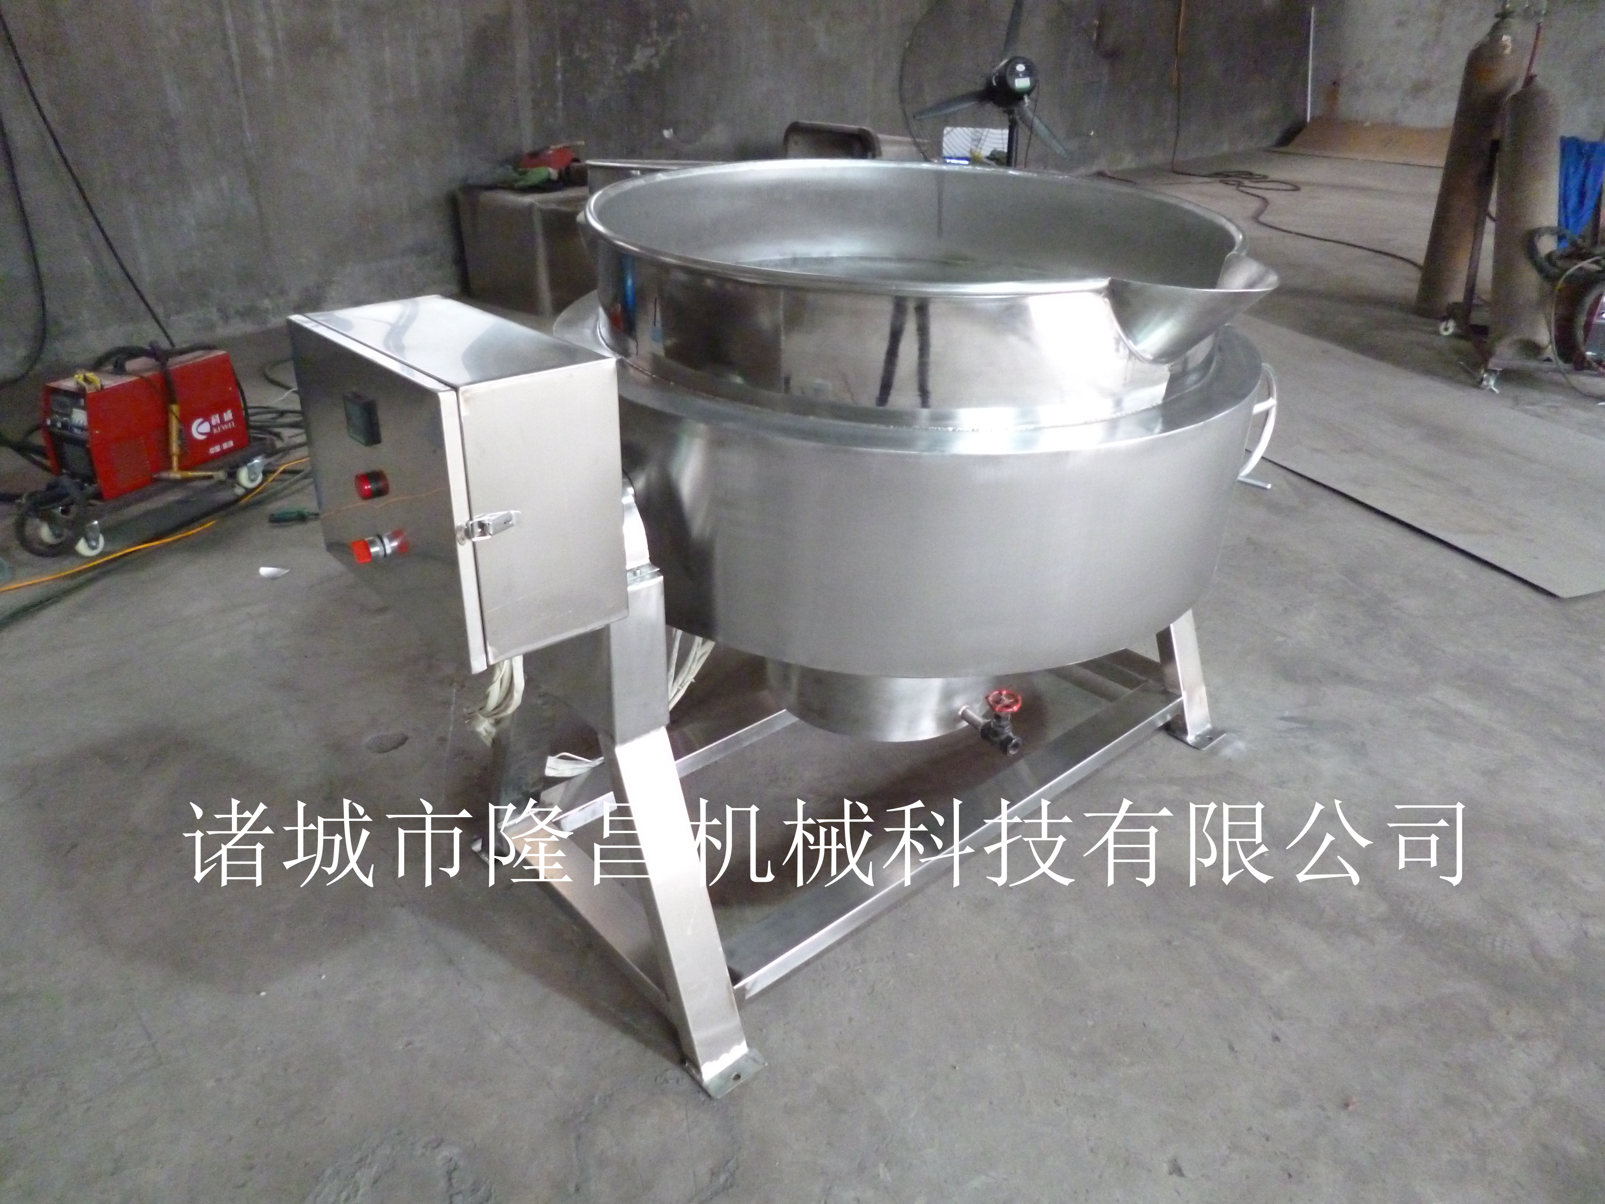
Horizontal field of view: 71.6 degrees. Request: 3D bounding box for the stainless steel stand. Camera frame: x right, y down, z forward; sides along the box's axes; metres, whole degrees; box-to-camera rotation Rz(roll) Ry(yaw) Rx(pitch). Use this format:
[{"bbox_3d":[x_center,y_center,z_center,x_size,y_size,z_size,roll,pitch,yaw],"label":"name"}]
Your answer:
[{"bbox_3d":[0.167,0.024,1.988,1.380,0.742,0.697,-21,35,-38],"label":"stainless steel stand"}]

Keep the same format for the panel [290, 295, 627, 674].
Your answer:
[{"bbox_3d":[-0.414,-0.165,1.345,0.203,0.320,0.401,-23,39,-36],"label":"panel"}]

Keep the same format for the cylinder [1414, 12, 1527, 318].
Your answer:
[{"bbox_3d":[3.098,-2.003,5.174,0.220,1.290,0.220,13,32,27],"label":"cylinder"}]

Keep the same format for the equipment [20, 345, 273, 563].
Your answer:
[{"bbox_3d":[-1.894,-0.467,3.189,0.275,0.430,0.600,18,34,25],"label":"equipment"}]

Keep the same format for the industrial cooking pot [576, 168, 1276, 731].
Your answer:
[{"bbox_3d":[0.171,-0.243,1.928,1.130,0.845,1.160,1,30,-1],"label":"industrial cooking pot"}]

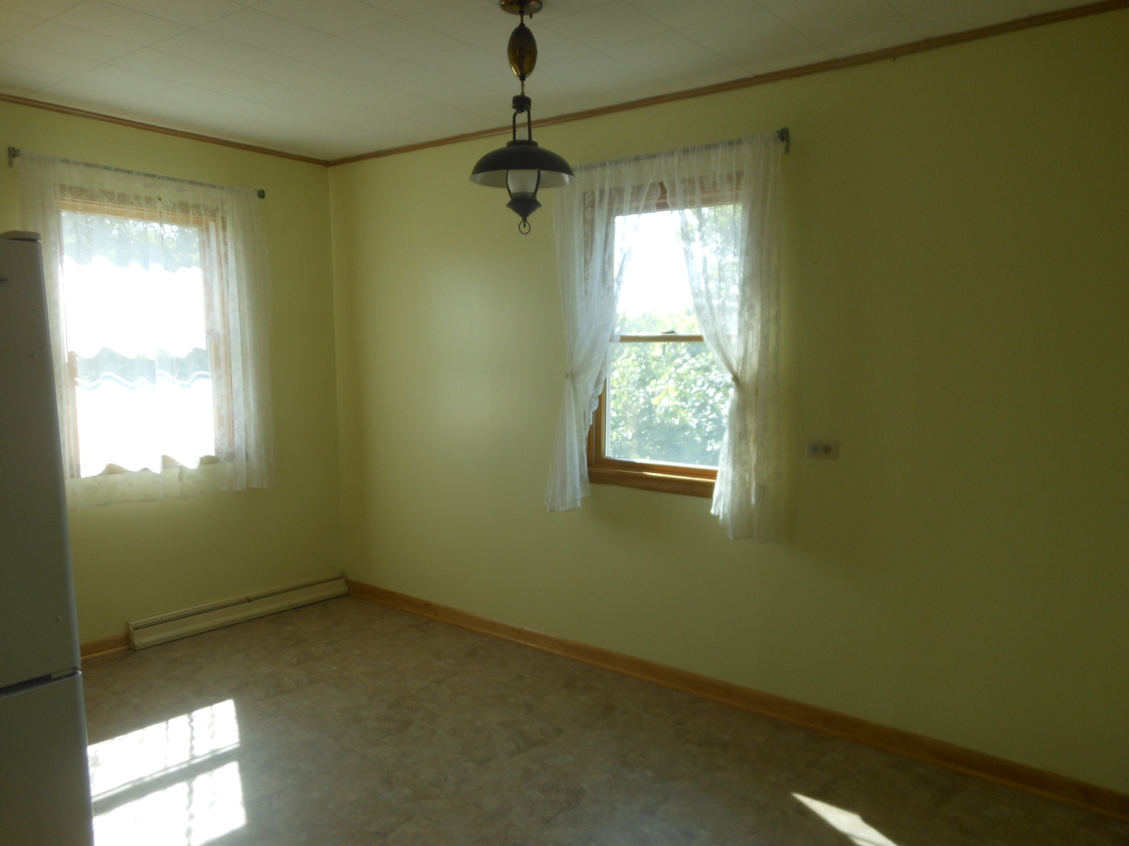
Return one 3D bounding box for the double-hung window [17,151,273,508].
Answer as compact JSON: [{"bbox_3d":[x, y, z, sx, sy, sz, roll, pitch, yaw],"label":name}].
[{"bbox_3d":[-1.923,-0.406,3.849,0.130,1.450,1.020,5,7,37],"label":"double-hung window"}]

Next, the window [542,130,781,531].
[{"bbox_3d":[0.368,-0.324,3.333,1.070,1.500,0.110,5,7,37],"label":"window"}]

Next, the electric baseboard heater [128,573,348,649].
[{"bbox_3d":[-1.678,0.973,4.337,0.068,0.130,1.200,5,8,39],"label":"electric baseboard heater"}]

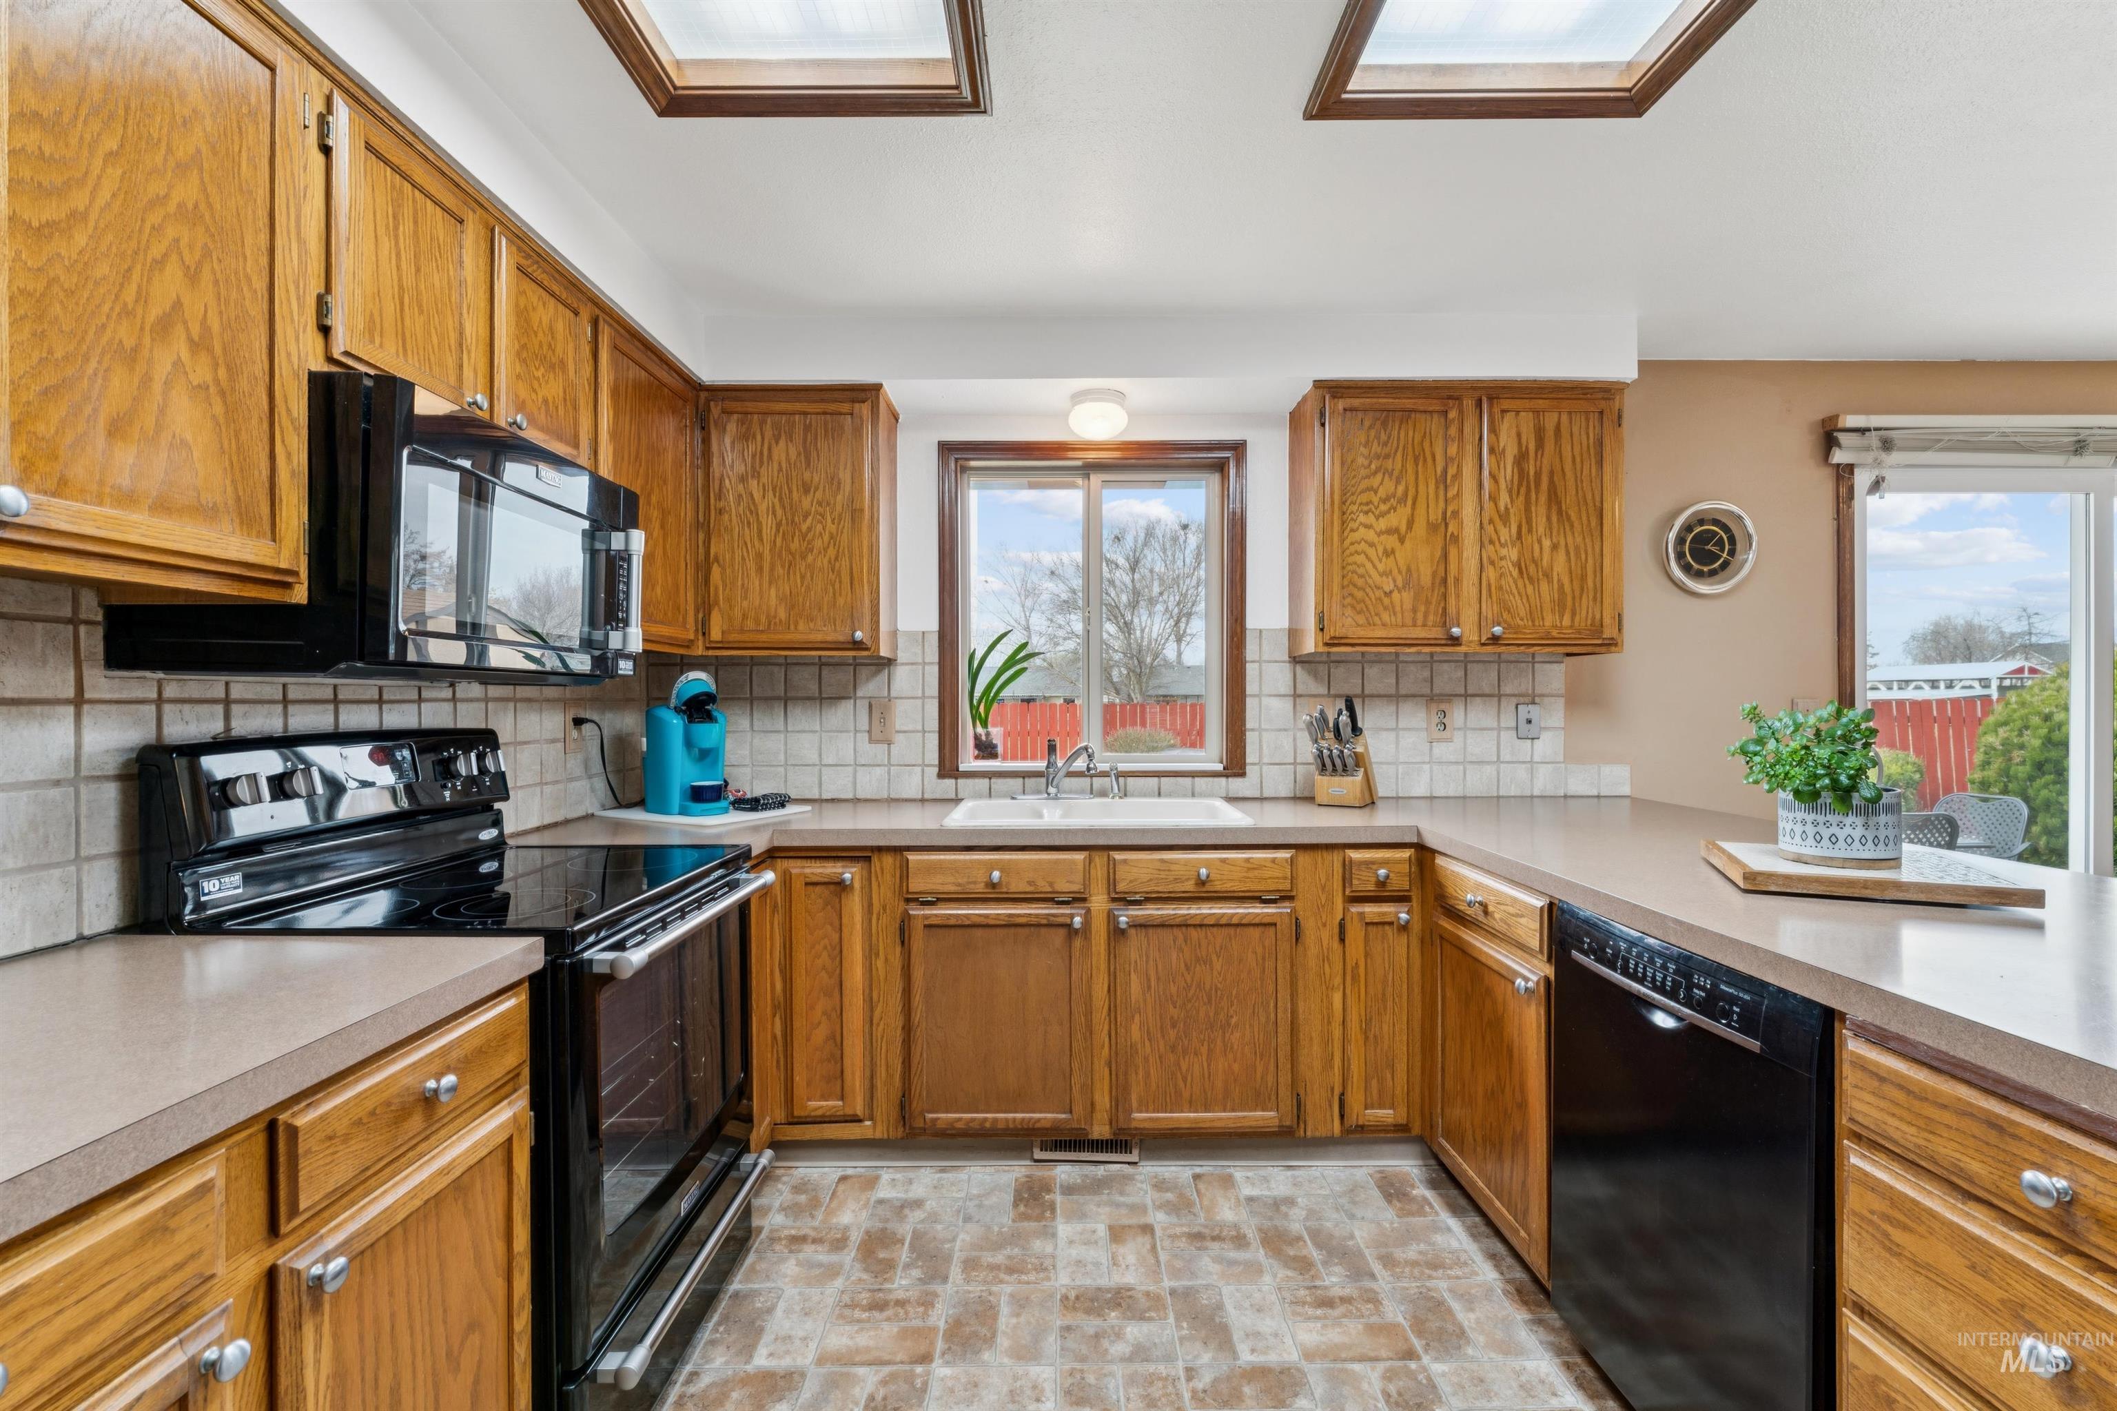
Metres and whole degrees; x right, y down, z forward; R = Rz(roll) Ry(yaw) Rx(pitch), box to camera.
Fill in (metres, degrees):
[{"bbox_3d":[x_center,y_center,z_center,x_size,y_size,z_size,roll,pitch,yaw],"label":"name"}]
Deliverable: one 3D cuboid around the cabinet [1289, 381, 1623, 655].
[{"bbox_3d":[1.219,-0.556,2.775,0.910,0.799,0.325,0,0,1],"label":"cabinet"}]

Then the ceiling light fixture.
[{"bbox_3d":[0.126,-0.881,2.720,0.187,0.128,0.187,0,0,0],"label":"ceiling light fixture"}]

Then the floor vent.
[{"bbox_3d":[0.075,1.163,2.337,0.276,0.082,0.030,0,0,1],"label":"floor vent"}]

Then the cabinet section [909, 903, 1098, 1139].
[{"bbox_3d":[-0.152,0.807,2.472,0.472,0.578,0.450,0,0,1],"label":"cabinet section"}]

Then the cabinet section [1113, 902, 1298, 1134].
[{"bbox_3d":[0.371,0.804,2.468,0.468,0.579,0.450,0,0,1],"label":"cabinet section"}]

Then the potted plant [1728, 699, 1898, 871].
[{"bbox_3d":[1.360,0.134,1.590,0.250,0.285,0.220,0,0,0],"label":"potted plant"}]

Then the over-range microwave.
[{"bbox_3d":[-1.117,-0.256,1.615,0.430,0.430,0.757,0,0,0],"label":"over-range microwave"}]

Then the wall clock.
[{"bbox_3d":[2.102,-0.509,2.840,0.290,0.290,0.050,0,0,0],"label":"wall clock"}]

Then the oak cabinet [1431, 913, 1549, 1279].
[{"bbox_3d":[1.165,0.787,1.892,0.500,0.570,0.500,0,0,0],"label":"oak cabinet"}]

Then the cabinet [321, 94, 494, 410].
[{"bbox_3d":[-1.212,-0.718,1.471,0.300,0.381,0.358,0,0,1],"label":"cabinet"}]

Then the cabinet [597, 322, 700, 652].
[{"bbox_3d":[-1.180,-0.526,2.268,0.320,0.760,0.590,0,0,0],"label":"cabinet"}]

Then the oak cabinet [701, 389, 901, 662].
[{"bbox_3d":[-0.797,-0.553,2.793,0.532,0.804,0.325,0,0,1],"label":"oak cabinet"}]

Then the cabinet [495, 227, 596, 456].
[{"bbox_3d":[-1.182,-0.704,1.800,0.320,0.385,0.375,0,0,0],"label":"cabinet"}]

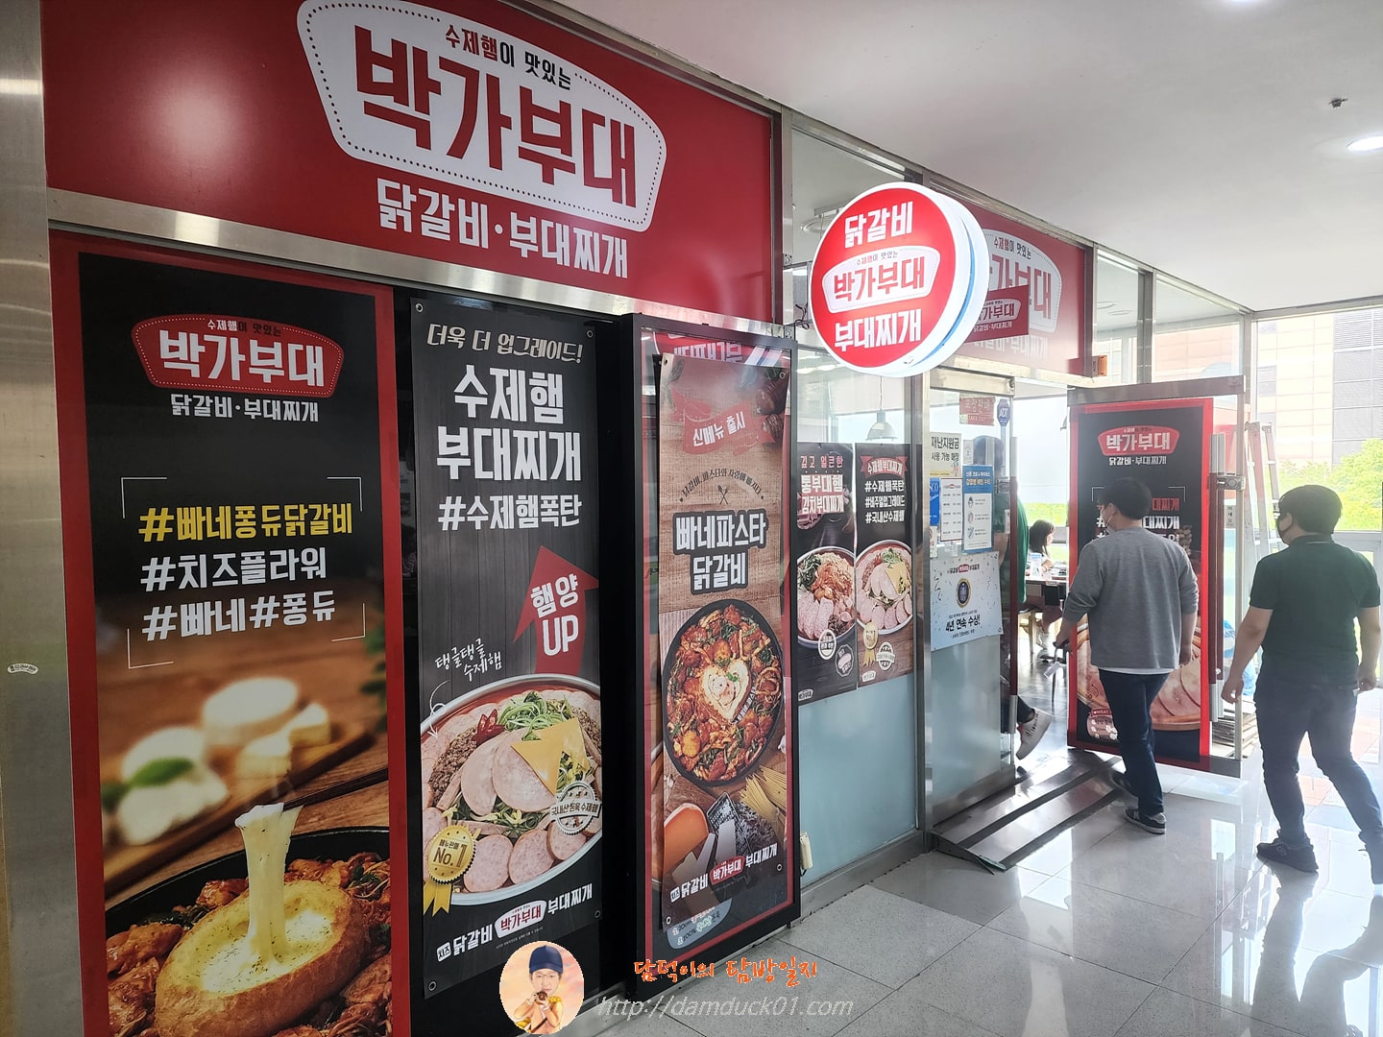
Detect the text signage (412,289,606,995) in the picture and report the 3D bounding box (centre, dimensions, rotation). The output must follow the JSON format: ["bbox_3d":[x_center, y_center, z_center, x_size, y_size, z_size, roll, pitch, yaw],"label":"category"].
[{"bbox_3d":[-0.486,0.336,2.549,0.020,1.790,0.595,1,3,45],"label":"text signage"}]

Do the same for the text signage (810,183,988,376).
[{"bbox_3d":[0.686,-0.796,3.100,0.620,0.620,0.180,1,3,45],"label":"text signage"}]

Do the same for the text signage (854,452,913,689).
[{"bbox_3d":[0.831,0.187,3.917,0.020,1.000,0.435,1,3,45],"label":"text signage"}]

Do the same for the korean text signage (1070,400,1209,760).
[{"bbox_3d":[2.493,0.348,5.110,0.720,1.950,0.030,1,3,41],"label":"korean text signage"}]

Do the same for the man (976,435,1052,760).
[{"bbox_3d":[1.768,0.446,5.176,0.480,1.800,0.560,-3,3,-41],"label":"man"}]

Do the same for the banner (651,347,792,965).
[{"bbox_3d":[0.129,0.399,3.073,0.030,1.840,0.640,1,3,45],"label":"banner"}]

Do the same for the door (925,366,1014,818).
[{"bbox_3d":[1.370,0.352,4.445,0.050,2.080,0.860,1,3,45],"label":"door"}]

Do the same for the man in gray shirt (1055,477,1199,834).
[{"bbox_3d":[2.136,0.641,4.502,0.570,1.660,0.460,-1,2,-5],"label":"man in gray shirt"}]

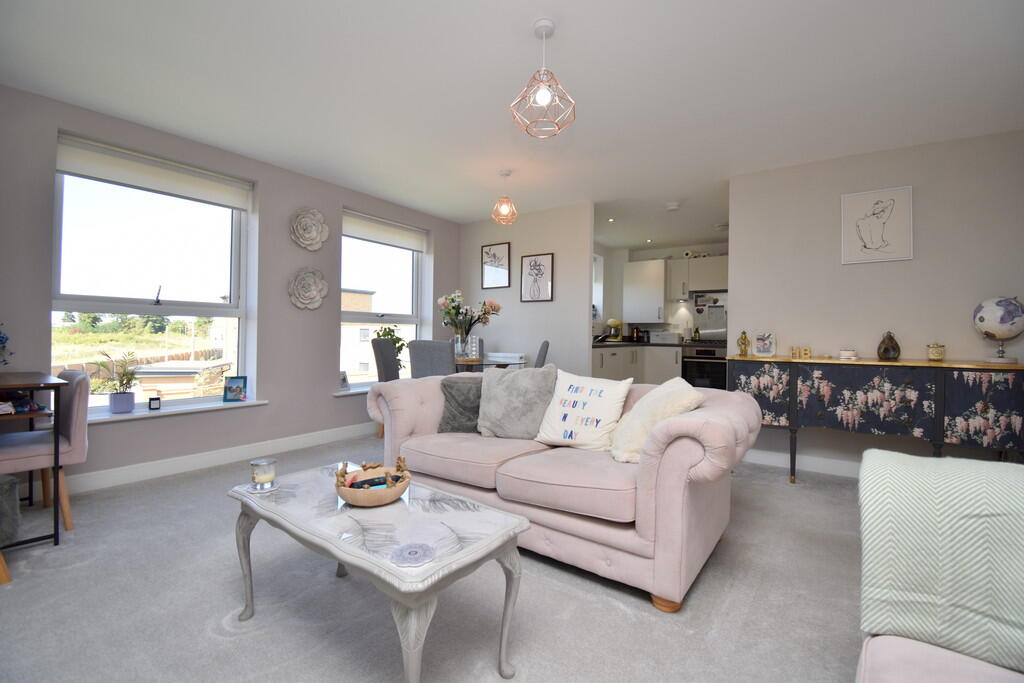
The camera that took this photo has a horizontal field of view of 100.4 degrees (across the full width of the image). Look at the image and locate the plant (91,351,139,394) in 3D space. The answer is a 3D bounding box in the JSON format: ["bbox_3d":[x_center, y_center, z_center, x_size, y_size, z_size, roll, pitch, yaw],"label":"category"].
[{"bbox_3d":[-2.603,0.203,2.794,0.210,0.280,0.240,2,1,36],"label":"plant"}]

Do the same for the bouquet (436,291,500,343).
[{"bbox_3d":[-0.433,-0.249,4.250,0.600,0.520,0.470,1,1,0],"label":"bouquet"}]

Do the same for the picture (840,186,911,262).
[{"bbox_3d":[2.611,-0.828,3.060,0.395,0.510,0.025,2,1,36],"label":"picture"}]

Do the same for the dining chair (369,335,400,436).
[{"bbox_3d":[-1.024,0.455,4.271,0.580,0.960,0.450,1,1,1],"label":"dining chair"}]

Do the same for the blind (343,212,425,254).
[{"bbox_3d":[-1.321,-1.155,4.543,0.060,0.235,1.100,2,1,36],"label":"blind"}]

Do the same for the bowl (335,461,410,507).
[{"bbox_3d":[-0.456,0.465,1.405,0.235,0.106,0.235,1,1,-18],"label":"bowl"}]

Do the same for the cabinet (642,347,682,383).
[{"bbox_3d":[2.247,0.506,6.144,0.500,0.860,0.580,1,1,35],"label":"cabinet"}]

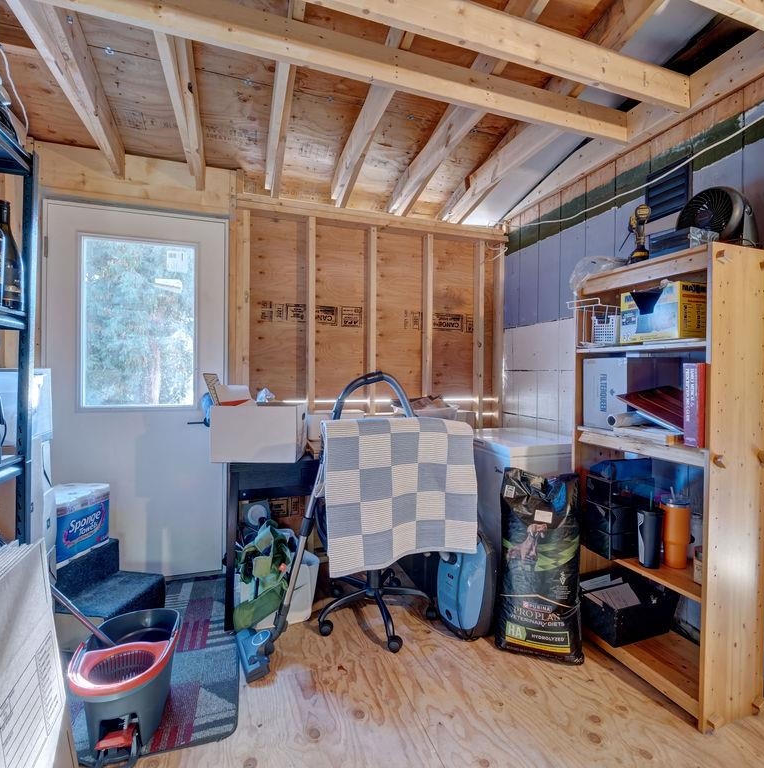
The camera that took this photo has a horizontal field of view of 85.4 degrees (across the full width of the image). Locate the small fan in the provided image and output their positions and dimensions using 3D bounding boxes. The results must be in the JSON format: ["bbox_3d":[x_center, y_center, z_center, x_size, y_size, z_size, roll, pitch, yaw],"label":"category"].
[{"bbox_3d":[1.275,-0.614,1.571,0.170,0.277,0.230,0,1,-22],"label":"small fan"}]

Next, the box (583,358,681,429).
[{"bbox_3d":[1.079,0.040,1.796,0.310,0.293,0.207,0,1,-22],"label":"box"}]

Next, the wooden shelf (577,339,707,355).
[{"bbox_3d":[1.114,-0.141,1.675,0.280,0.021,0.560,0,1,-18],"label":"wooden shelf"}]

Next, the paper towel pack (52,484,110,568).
[{"bbox_3d":[-1.526,0.659,1.973,0.250,0.280,0.290,1,1,9],"label":"paper towel pack"}]

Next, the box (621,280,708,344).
[{"bbox_3d":[1.101,-0.263,1.610,0.190,0.197,0.240,0,1,-21],"label":"box"}]

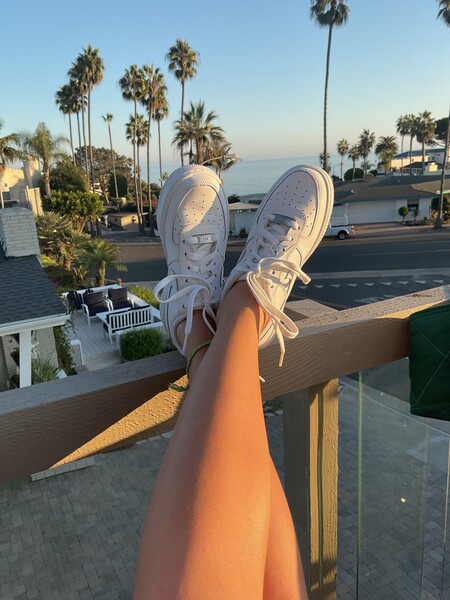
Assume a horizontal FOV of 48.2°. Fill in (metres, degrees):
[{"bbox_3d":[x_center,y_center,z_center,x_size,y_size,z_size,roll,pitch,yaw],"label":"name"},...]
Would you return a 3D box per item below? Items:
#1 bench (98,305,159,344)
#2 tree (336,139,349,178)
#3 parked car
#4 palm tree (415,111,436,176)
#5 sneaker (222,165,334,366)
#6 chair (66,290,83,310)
[{"bbox_3d":[-2.872,0.677,14.701,1.220,0.860,0.700,-12,17,-28],"label":"bench"},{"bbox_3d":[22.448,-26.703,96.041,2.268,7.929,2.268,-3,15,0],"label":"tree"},{"bbox_3d":[7.911,-5.741,40.808,4.900,1.660,1.750,-4,15,-4],"label":"parked car"},{"bbox_3d":[33.480,-26.176,84.369,3.467,10.610,3.467,-3,15,0],"label":"palm tree"},{"bbox_3d":[0.070,-0.076,0.708,0.104,0.290,0.115,20,-5,17],"label":"sneaker"},{"bbox_3d":[-4.887,0.050,16.600,0.720,0.820,0.680,-11,17,-25],"label":"chair"}]

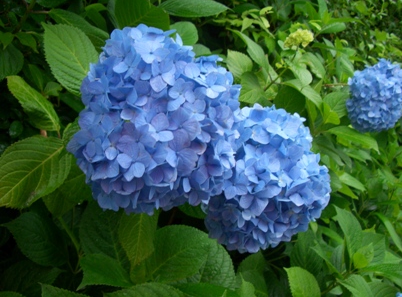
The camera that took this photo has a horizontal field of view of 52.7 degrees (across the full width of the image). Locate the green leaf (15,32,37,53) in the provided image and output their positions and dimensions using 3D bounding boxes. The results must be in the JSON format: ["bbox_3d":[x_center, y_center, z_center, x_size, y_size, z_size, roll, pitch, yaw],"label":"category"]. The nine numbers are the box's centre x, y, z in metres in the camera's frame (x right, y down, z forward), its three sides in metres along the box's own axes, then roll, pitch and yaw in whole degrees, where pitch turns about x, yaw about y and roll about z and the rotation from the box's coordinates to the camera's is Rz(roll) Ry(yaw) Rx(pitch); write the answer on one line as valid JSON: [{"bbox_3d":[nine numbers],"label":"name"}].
[{"bbox_3d":[-0.300,-0.183,0.700,0.043,0.030,0.044,-3,60,-8],"label":"green leaf"}]

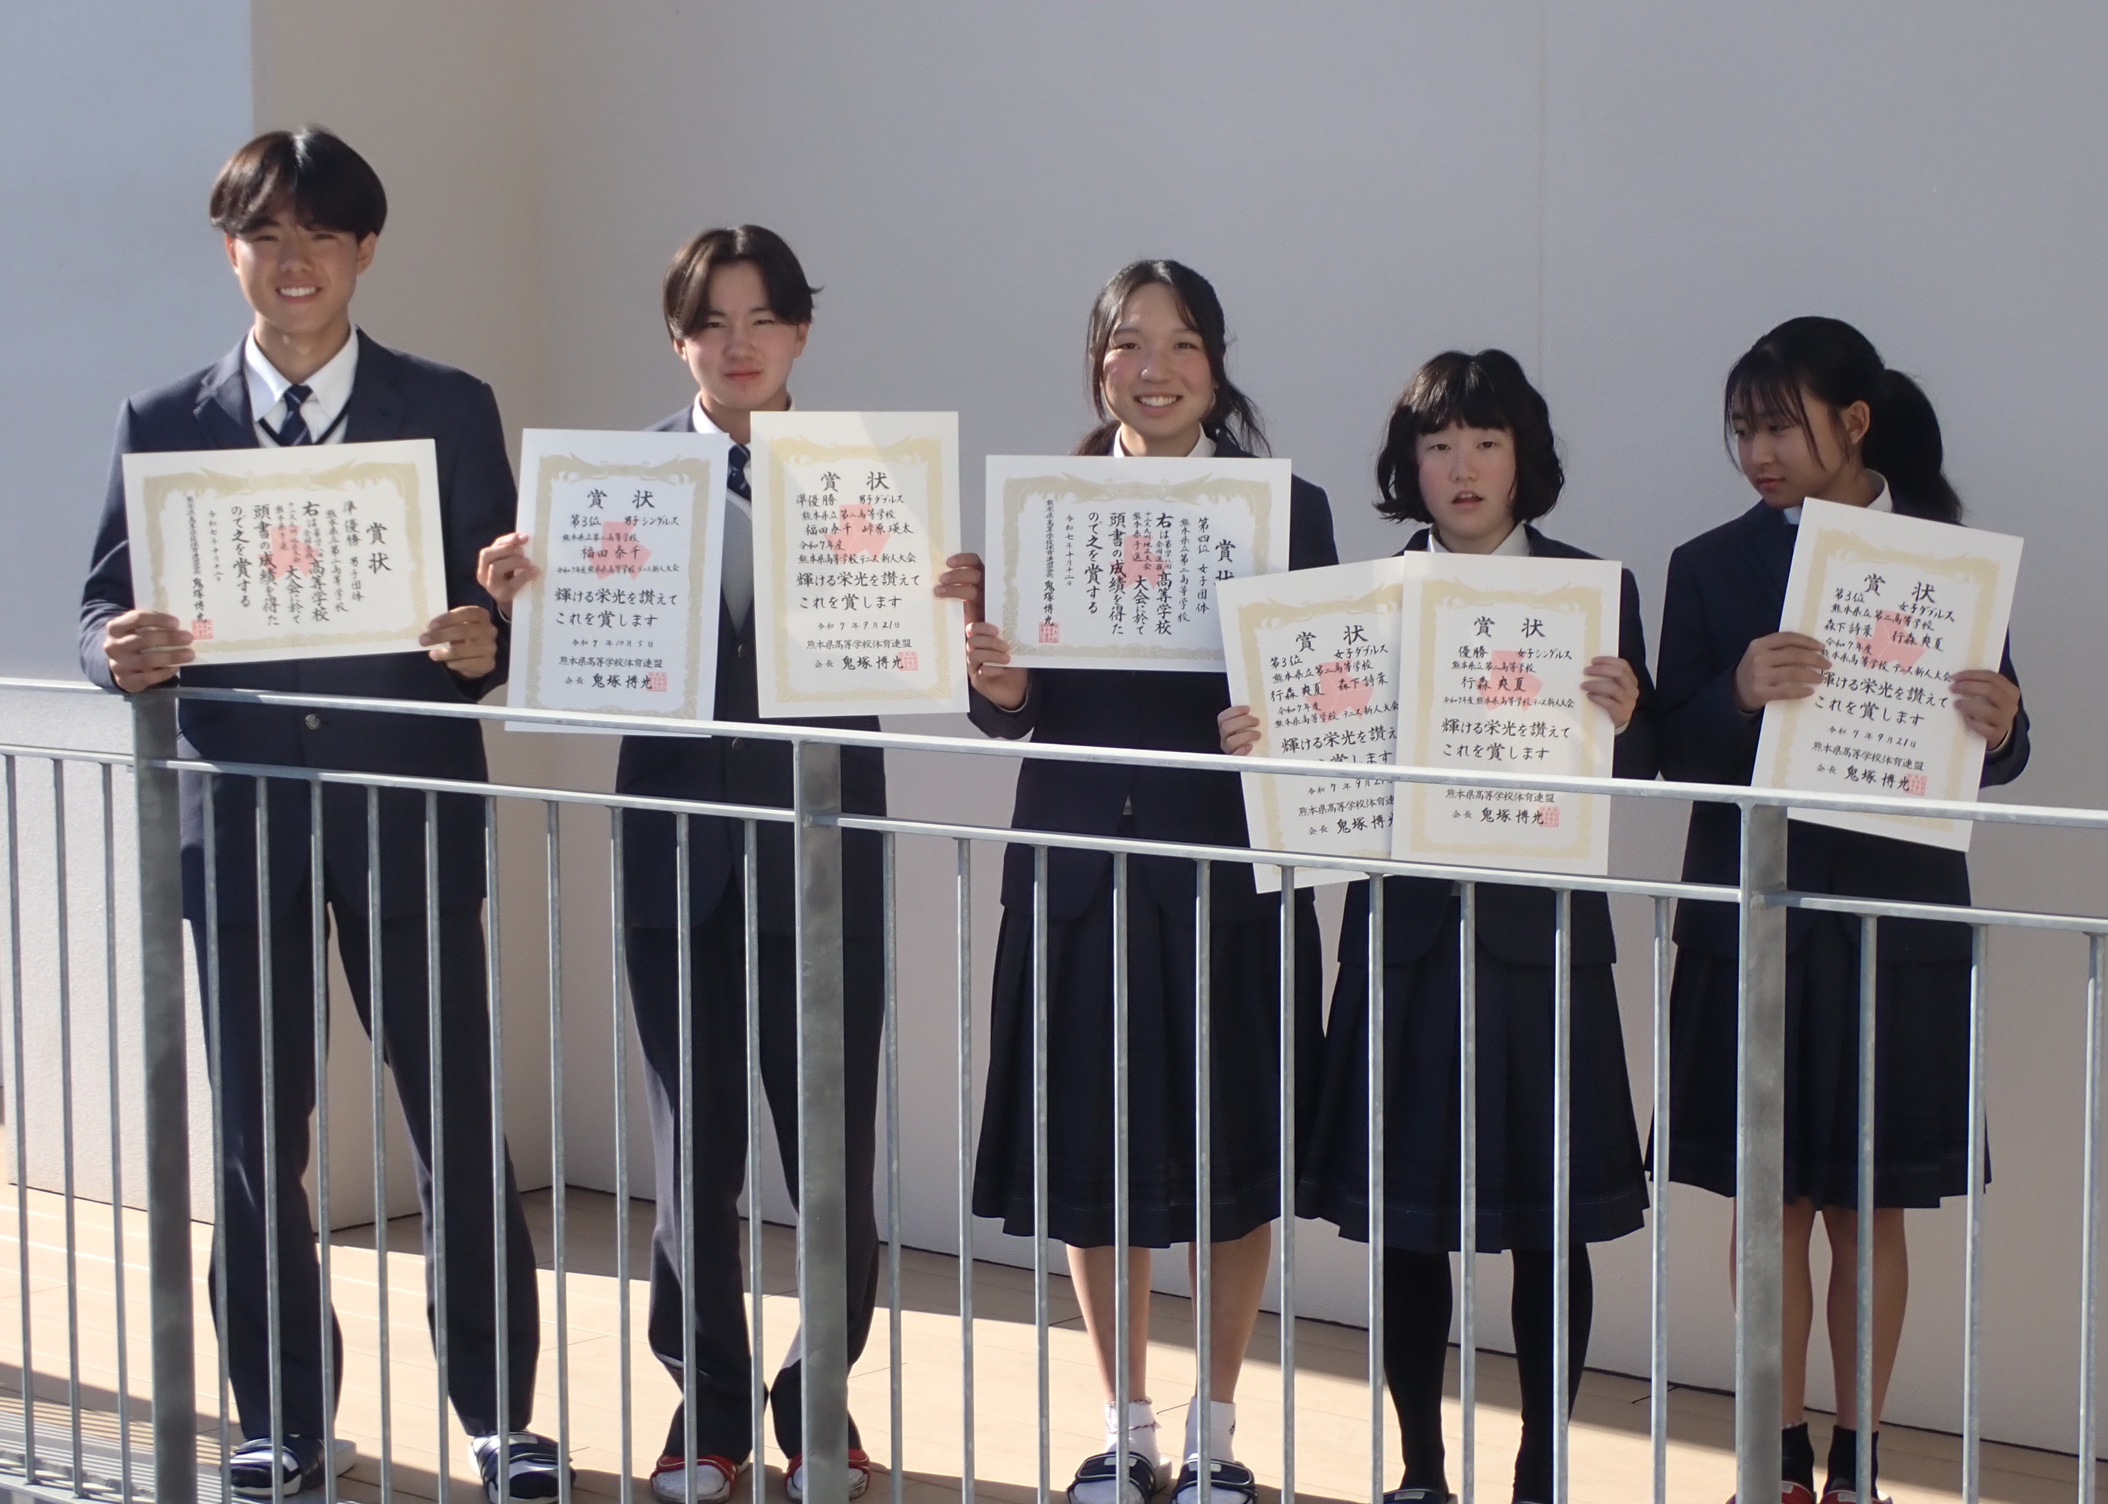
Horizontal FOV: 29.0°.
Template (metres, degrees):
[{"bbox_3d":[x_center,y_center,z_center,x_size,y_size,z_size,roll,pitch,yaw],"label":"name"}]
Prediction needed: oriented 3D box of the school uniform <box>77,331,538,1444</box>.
[{"bbox_3d":[-0.997,0.187,5.485,0.608,1.500,0.380,-1,5,-6],"label":"school uniform"}]

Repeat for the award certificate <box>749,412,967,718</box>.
[{"bbox_3d":[-0.251,-0.244,5.280,0.273,0.394,0.010,-2,-2,-11],"label":"award certificate"}]

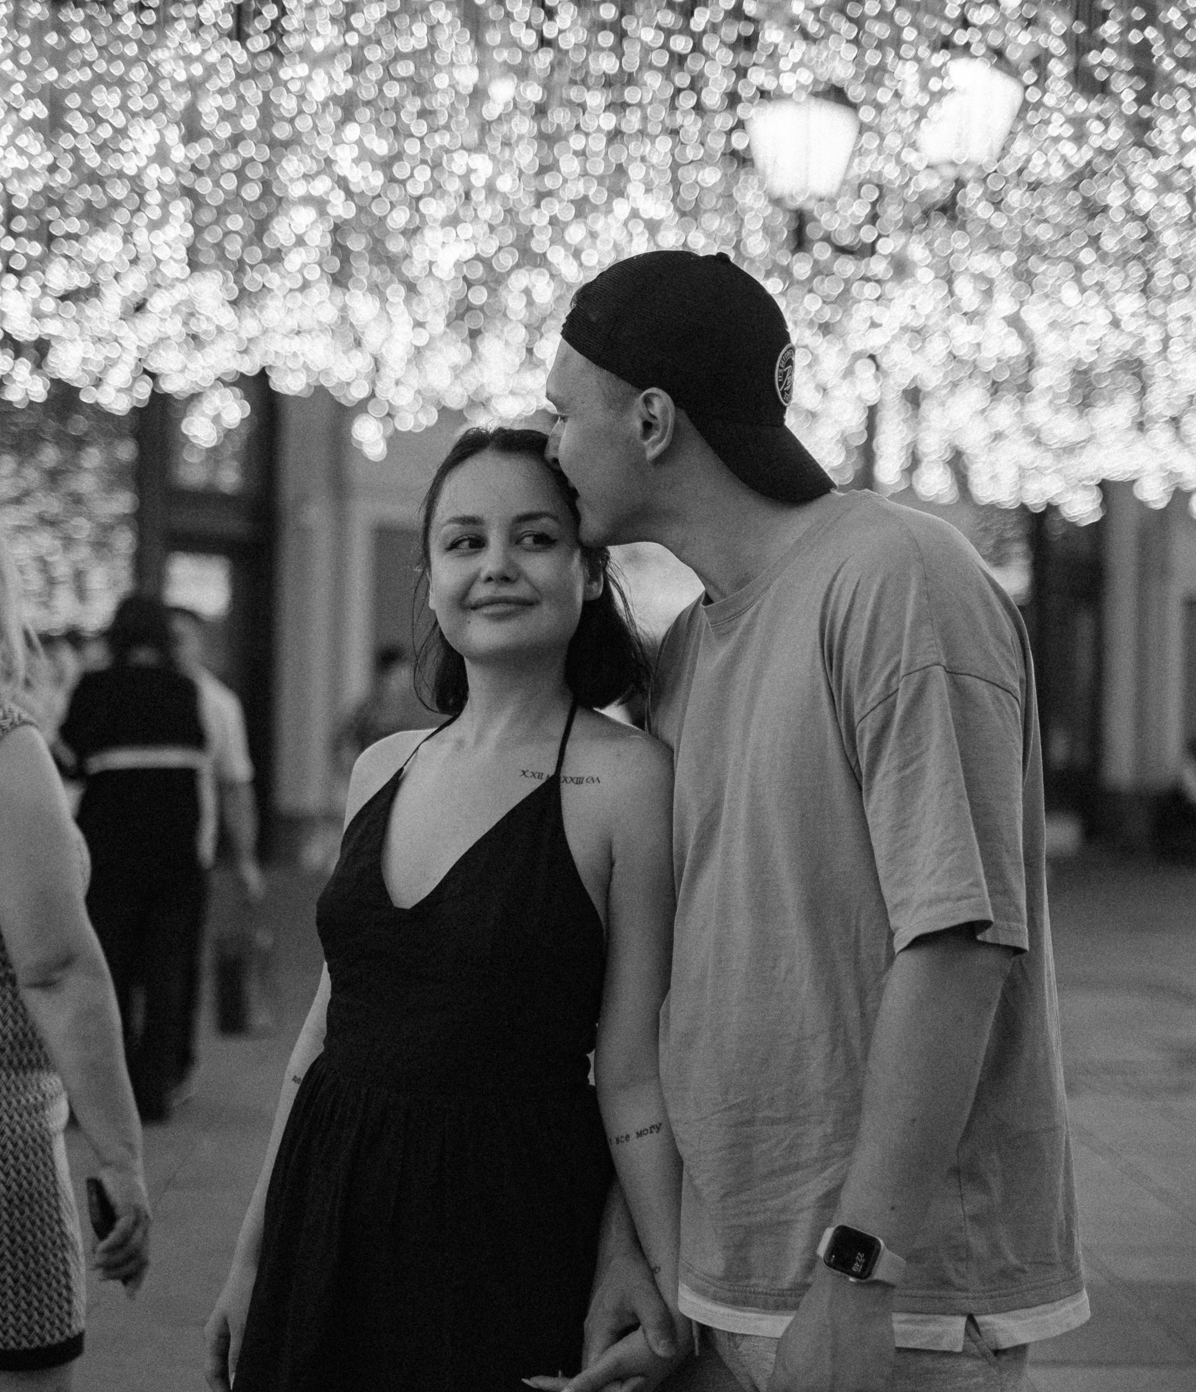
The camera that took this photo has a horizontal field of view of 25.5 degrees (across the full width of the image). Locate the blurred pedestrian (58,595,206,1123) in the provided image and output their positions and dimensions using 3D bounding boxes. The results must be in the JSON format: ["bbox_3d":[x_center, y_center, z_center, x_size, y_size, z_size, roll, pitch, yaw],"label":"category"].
[{"bbox_3d":[-1.485,0.523,8.500,0.480,1.690,0.360,1,0,-6],"label":"blurred pedestrian"}]

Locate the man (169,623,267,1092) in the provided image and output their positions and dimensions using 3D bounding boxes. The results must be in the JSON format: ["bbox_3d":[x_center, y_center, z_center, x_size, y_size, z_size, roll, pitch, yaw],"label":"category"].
[{"bbox_3d":[-1.407,0.547,9.200,0.500,1.720,0.340,1,0,6],"label":"man"}]

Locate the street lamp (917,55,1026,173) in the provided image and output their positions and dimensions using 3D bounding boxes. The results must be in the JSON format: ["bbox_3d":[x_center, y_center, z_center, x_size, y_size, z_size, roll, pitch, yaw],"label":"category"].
[{"bbox_3d":[1.731,-2.741,12.400,0.520,0.570,0.520,1,0,0],"label":"street lamp"}]

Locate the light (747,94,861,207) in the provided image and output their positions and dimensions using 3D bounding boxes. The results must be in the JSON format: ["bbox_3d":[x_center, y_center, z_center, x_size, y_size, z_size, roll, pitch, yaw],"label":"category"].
[{"bbox_3d":[1.030,-2.736,13.200,0.520,0.580,0.520,1,0,0],"label":"light"}]

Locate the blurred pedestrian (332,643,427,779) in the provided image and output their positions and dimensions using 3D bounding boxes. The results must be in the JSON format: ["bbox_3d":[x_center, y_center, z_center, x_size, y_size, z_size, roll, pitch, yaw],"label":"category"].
[{"bbox_3d":[-1.200,0.540,14.500,0.500,1.650,0.360,1,0,-30],"label":"blurred pedestrian"}]

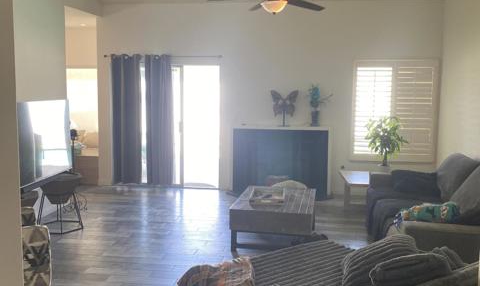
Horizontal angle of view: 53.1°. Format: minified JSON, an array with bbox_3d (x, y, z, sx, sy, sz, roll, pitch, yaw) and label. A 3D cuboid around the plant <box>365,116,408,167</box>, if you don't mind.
[{"bbox_3d":[2.150,0.020,7.023,0.617,0.814,0.580,1,6,7],"label":"plant"}]

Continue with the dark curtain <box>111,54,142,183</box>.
[{"bbox_3d":[-1.857,-0.368,7.862,0.526,2.114,0.130,1,6,7],"label":"dark curtain"}]

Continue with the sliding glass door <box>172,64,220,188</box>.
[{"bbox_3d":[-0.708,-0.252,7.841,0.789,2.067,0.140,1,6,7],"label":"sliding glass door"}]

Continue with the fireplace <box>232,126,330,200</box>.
[{"bbox_3d":[0.659,0.278,7.504,1.520,1.073,0.390,1,6,7],"label":"fireplace"}]

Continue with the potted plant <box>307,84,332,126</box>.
[{"bbox_3d":[1.217,-0.572,7.315,0.391,0.648,0.260,1,6,7],"label":"potted plant"}]

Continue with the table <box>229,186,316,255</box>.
[{"bbox_3d":[0.403,0.819,5.240,0.800,0.440,1.200,2,6,10],"label":"table"}]

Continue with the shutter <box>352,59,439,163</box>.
[{"bbox_3d":[2.366,-0.473,7.373,1.285,1.587,0.090,1,6,7],"label":"shutter"}]

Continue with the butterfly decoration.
[{"bbox_3d":[0.689,-0.527,7.386,0.432,0.556,0.110,1,6,7],"label":"butterfly decoration"}]

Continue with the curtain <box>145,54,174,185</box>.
[{"bbox_3d":[-1.306,-0.359,7.794,0.484,2.108,0.130,1,6,7],"label":"curtain"}]

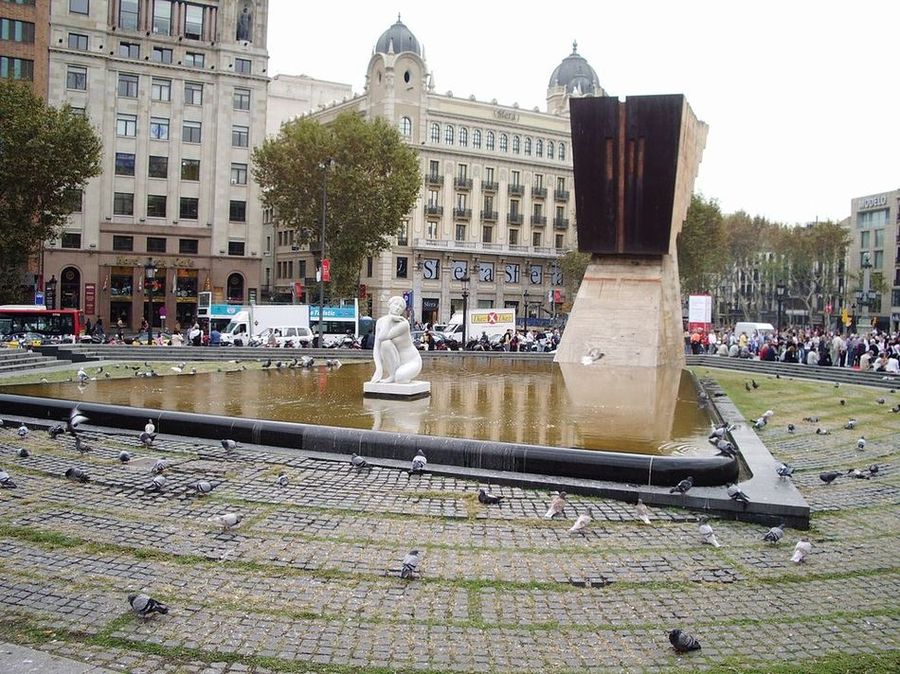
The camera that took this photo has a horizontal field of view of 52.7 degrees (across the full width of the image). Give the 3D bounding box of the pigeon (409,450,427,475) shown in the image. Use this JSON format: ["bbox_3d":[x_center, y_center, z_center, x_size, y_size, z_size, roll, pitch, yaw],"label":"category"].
[{"bbox_3d":[-0.471,1.826,13.323,0.140,0.290,0.300,3,2,19],"label":"pigeon"}]

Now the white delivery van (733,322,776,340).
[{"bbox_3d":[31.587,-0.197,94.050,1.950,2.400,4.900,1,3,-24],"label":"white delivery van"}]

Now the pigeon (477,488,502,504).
[{"bbox_3d":[0.470,1.881,10.693,0.290,0.170,0.130,2,2,-7],"label":"pigeon"}]

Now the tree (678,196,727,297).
[{"bbox_3d":[26.022,-7.221,98.000,9.000,16.268,9.000,2,2,0],"label":"tree"}]

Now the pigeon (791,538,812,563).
[{"bbox_3d":[3.583,2.171,9.270,0.280,0.220,0.130,-1,3,-45],"label":"pigeon"}]

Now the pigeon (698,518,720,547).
[{"bbox_3d":[2.858,2.131,9.996,0.130,0.280,0.300,1,2,-17],"label":"pigeon"}]

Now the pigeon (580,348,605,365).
[{"bbox_3d":[2.041,0.283,13.000,0.320,0.200,0.340,1,2,-10],"label":"pigeon"}]

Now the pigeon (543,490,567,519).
[{"bbox_3d":[1.285,2.038,11.030,0.290,0.280,0.130,0,3,-40],"label":"pigeon"}]

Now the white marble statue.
[{"bbox_3d":[-1.002,0.057,17.200,0.780,1.670,0.800,3,3,30],"label":"white marble statue"}]

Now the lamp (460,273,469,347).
[{"bbox_3d":[0.809,-1.237,55.102,0.500,4.850,0.500,2,2,0],"label":"lamp"}]

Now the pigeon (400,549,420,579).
[{"bbox_3d":[-0.342,1.988,7.943,0.125,0.210,0.270,3,2,22],"label":"pigeon"}]

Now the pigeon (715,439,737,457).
[{"bbox_3d":[3.831,1.532,12.610,0.130,0.190,0.290,-1,3,-45],"label":"pigeon"}]

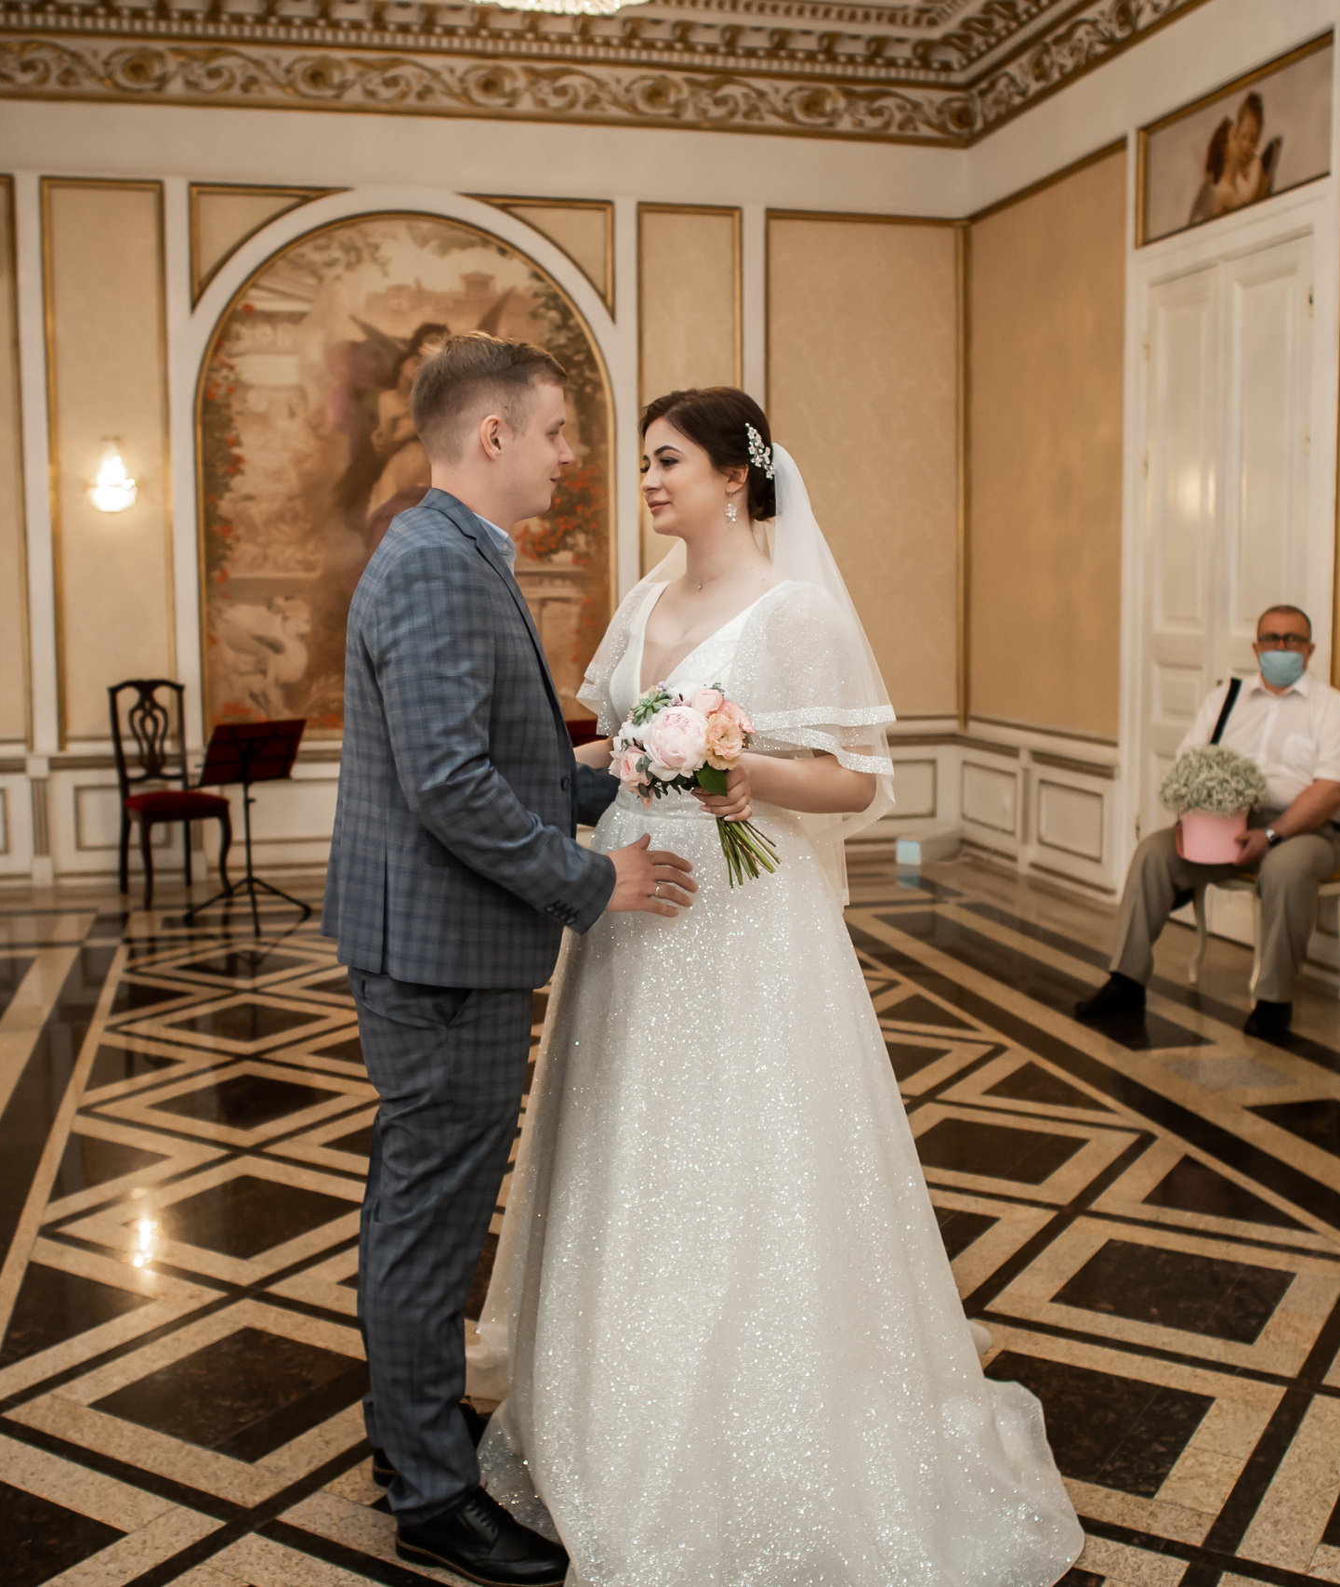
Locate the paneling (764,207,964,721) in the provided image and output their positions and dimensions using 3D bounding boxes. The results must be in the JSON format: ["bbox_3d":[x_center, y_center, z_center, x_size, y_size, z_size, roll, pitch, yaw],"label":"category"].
[{"bbox_3d":[1.036,-1.661,8.236,1.110,2.640,0.070,-2,7,-11],"label":"paneling"}]

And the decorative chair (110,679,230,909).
[{"bbox_3d":[-2.336,-0.007,7.364,0.450,1.000,0.540,-5,9,-33],"label":"decorative chair"}]

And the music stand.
[{"bbox_3d":[-1.782,0.122,6.766,0.500,0.890,0.440,-5,8,-30],"label":"music stand"}]

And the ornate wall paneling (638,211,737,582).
[{"bbox_3d":[0.113,-1.632,8.053,0.550,2.620,0.070,-2,7,-11],"label":"ornate wall paneling"}]

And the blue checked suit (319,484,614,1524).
[{"bbox_3d":[-0.303,0.308,2.357,0.450,1.500,0.530,-3,8,-18],"label":"blue checked suit"}]

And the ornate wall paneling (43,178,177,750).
[{"bbox_3d":[-2.656,-1.535,7.504,0.610,2.640,0.070,-2,7,-11],"label":"ornate wall paneling"}]

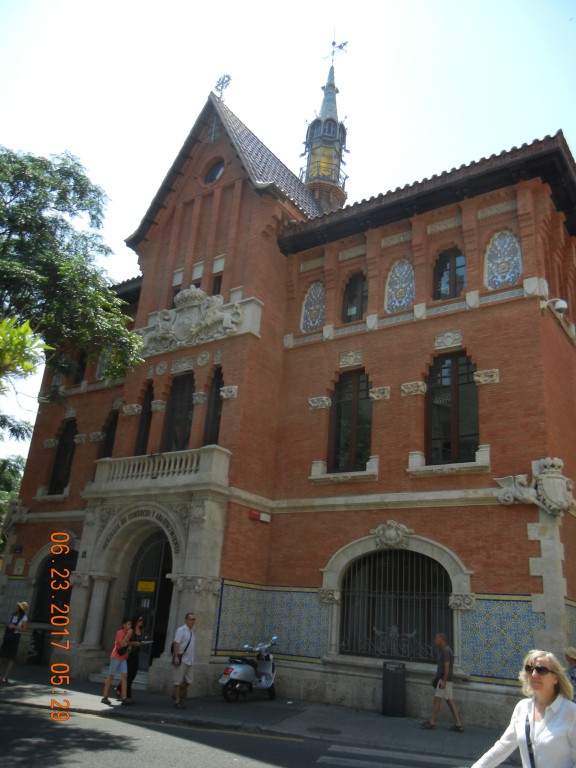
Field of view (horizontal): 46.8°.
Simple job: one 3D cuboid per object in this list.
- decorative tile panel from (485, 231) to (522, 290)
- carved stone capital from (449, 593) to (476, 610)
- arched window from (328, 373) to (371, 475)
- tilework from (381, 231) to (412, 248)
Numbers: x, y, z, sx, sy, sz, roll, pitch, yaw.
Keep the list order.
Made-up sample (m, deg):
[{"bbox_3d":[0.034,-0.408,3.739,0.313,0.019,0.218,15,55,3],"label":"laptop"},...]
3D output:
[{"bbox_3d":[5.545,-3.200,17.180,0.950,1.730,0.100,-10,-25,34],"label":"decorative tile panel"},{"bbox_3d":[3.865,4.818,14.712,0.600,0.335,0.250,-10,-25,34],"label":"carved stone capital"},{"bbox_3d":[1.753,1.013,18.336,1.440,2.950,0.300,-10,-25,34],"label":"arched window"},{"bbox_3d":[3.197,-4.213,19.419,1.020,0.330,0.100,-10,-25,34],"label":"tilework"}]

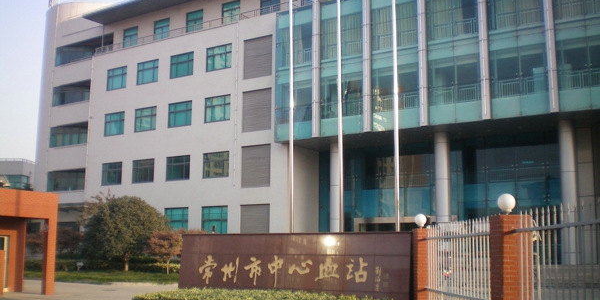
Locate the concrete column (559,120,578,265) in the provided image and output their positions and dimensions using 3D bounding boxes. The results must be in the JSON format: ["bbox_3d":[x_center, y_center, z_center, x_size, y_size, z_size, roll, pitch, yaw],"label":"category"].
[{"bbox_3d":[14.330,2.198,35.017,0.800,7.622,0.800,-5,-10,33],"label":"concrete column"}]

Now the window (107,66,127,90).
[{"bbox_3d":[-14.647,-5.714,52.789,2.259,1.748,0.150,-5,-10,33],"label":"window"}]

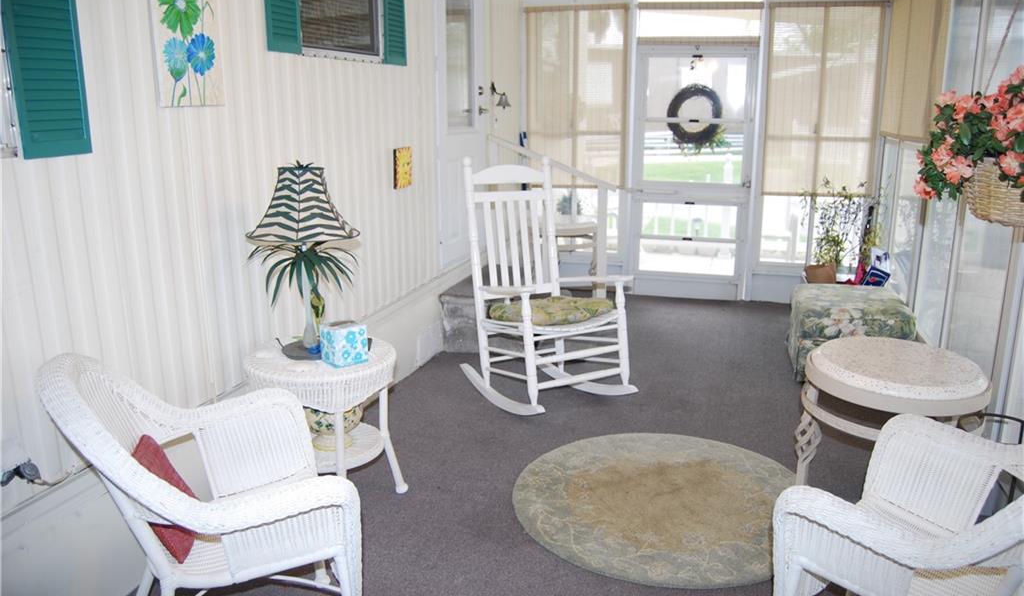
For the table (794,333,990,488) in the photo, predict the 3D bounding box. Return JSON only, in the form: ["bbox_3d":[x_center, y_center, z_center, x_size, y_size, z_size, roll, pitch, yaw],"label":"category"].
[{"bbox_3d":[1.319,0.519,2.712,0.647,0.619,0.647,4,15,17],"label":"table"}]

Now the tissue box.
[{"bbox_3d":[-0.569,0.153,2.614,0.113,0.130,0.113,-11,18,-38],"label":"tissue box"}]

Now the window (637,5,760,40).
[{"bbox_3d":[1.380,-2.060,5.704,0.900,0.260,0.060,4,14,16],"label":"window"}]

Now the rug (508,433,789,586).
[{"bbox_3d":[0.605,0.776,3.018,1.210,0.012,1.210,0,14,0],"label":"rug"}]

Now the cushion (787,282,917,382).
[{"bbox_3d":[1.932,0.205,4.480,0.600,0.420,0.750,4,14,16],"label":"cushion"}]

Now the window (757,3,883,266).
[{"bbox_3d":[2.252,-1.172,5.649,0.780,1.910,0.070,4,14,16],"label":"window"}]

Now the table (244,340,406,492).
[{"bbox_3d":[-0.695,0.503,2.920,0.550,0.592,0.550,0,14,0],"label":"table"}]

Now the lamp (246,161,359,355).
[{"bbox_3d":[-0.768,-0.149,2.853,0.410,0.710,0.410,4,14,16],"label":"lamp"}]

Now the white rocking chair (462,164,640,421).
[{"bbox_3d":[0.166,-0.054,3.823,0.630,1.200,0.870,-7,16,-25],"label":"white rocking chair"}]

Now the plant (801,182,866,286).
[{"bbox_3d":[2.158,-0.439,5.270,0.430,0.750,0.430,4,14,16],"label":"plant"}]

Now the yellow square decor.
[{"bbox_3d":[-0.572,-0.682,4.043,0.025,0.207,0.195,4,15,17],"label":"yellow square decor"}]

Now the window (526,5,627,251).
[{"bbox_3d":[0.496,-1.314,6.069,0.814,1.924,0.060,4,15,17],"label":"window"}]

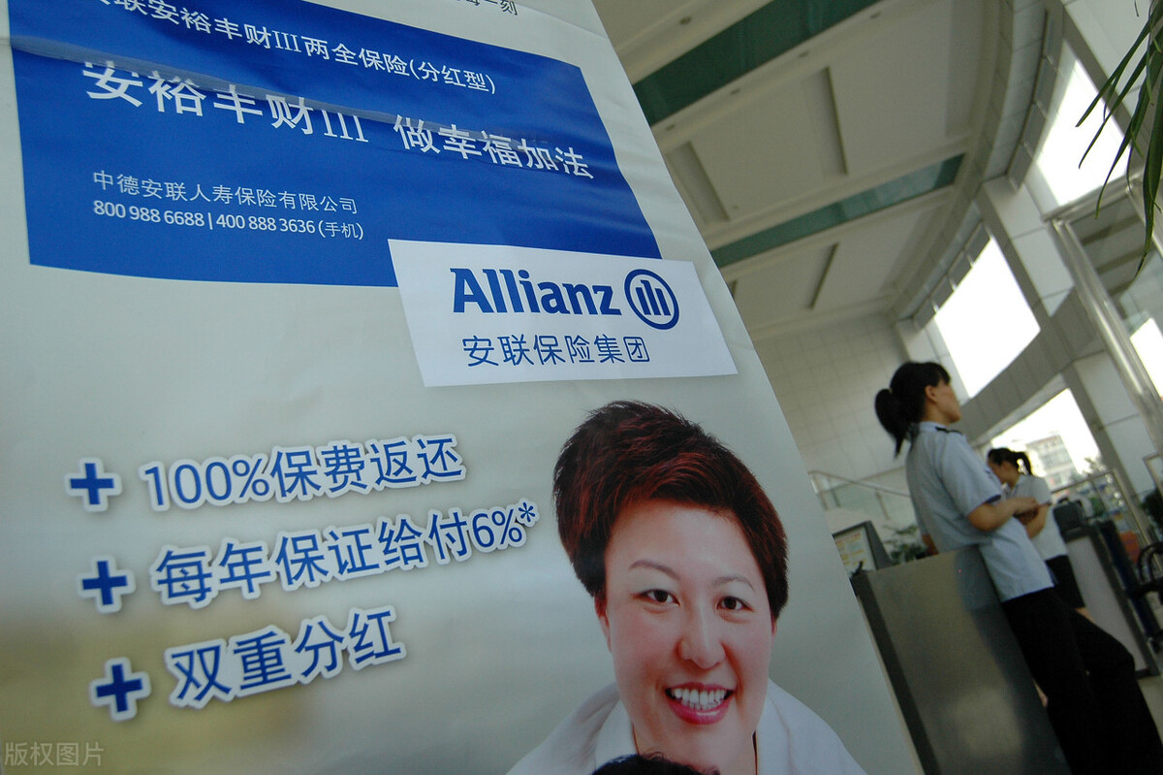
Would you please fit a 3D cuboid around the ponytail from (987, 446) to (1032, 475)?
[{"bbox_3d":[2.621,0.460,5.320,0.225,0.225,0.180,-24,-23,22],"label":"ponytail"}]

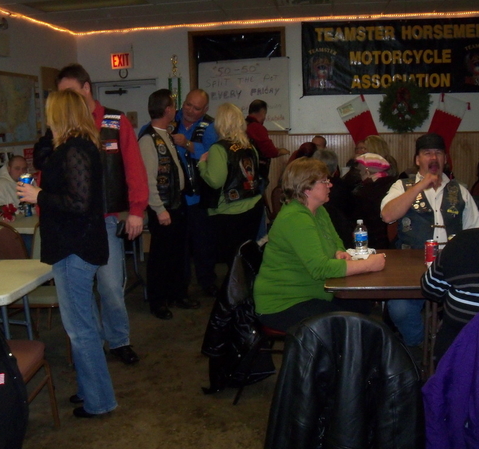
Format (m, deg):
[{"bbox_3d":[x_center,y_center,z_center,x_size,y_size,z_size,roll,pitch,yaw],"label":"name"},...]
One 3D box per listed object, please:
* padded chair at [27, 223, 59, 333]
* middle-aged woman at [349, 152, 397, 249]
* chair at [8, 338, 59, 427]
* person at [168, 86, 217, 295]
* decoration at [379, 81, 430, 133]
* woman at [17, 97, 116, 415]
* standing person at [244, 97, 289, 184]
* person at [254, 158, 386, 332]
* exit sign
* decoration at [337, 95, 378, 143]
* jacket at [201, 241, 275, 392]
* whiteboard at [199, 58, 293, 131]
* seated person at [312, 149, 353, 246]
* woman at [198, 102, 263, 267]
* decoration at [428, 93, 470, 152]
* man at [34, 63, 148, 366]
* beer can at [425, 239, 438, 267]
[{"bbox_3d":[-1.248,0.423,4.010,0.460,0.870,0.620,0,10,8],"label":"padded chair"},{"bbox_3d":[0.930,0.052,4.831,0.520,1.240,0.720,-6,11,-29],"label":"middle-aged woman"},{"bbox_3d":[-1.147,0.659,2.696,0.460,0.870,0.620,-1,10,0],"label":"chair"},{"bbox_3d":[-0.366,-0.279,5.295,0.600,1.770,0.420,2,10,17],"label":"person"},{"bbox_3d":[2.082,-1.489,7.640,0.630,0.630,0.140,0,10,6],"label":"decoration"},{"bbox_3d":[-0.894,0.173,3.130,0.500,1.670,0.430,4,11,27],"label":"woman"},{"bbox_3d":[0.296,-0.561,6.900,0.550,1.730,0.500,-7,12,-30],"label":"standing person"},{"bbox_3d":[0.435,0.313,3.108,0.760,1.301,0.560,1,10,9],"label":"person"},{"bbox_3d":[-1.547,-2.143,7.936,0.280,0.200,0.080,0,10,6],"label":"exit sign"},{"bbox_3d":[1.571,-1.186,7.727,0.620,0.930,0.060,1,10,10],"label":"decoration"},{"bbox_3d":[0.036,0.468,3.401,0.380,0.790,0.480,0,10,8],"label":"jacket"},{"bbox_3d":[0.060,-1.688,7.962,1.200,0.910,0.030,-1,10,8],"label":"whiteboard"},{"bbox_3d":[0.709,0.013,4.971,0.520,1.265,0.740,0,10,6],"label":"seated person"},{"bbox_3d":[-0.076,-0.162,4.960,0.520,1.640,0.420,-7,12,-34],"label":"woman"},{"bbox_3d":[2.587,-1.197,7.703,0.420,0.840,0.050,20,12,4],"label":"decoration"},{"bbox_3d":[-0.865,-0.055,3.823,0.620,1.830,0.420,1,10,11],"label":"man"},{"bbox_3d":[0.996,0.147,3.133,0.066,0.122,0.066,-1,10,0],"label":"beer can"}]

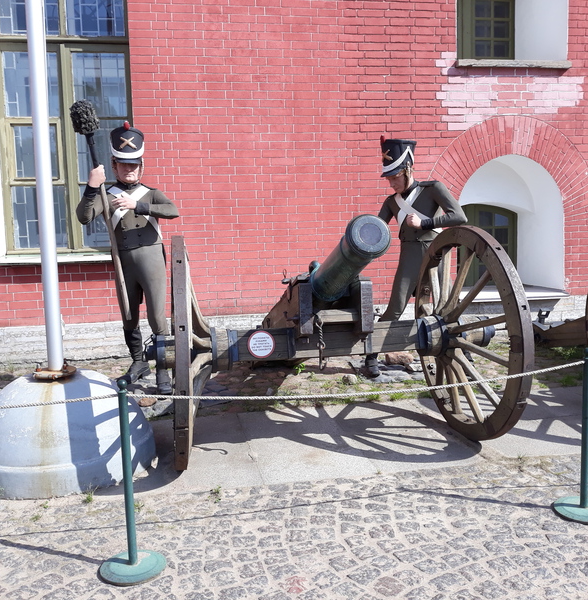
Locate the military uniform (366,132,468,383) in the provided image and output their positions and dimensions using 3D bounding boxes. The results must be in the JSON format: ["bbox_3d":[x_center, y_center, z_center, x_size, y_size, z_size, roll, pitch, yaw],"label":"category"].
[{"bbox_3d":[0.941,-0.371,4.680,0.750,1.740,0.750,3,7,43],"label":"military uniform"}]

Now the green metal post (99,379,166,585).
[{"bbox_3d":[-0.649,0.686,2.436,0.268,0.760,0.268,-2,5,0],"label":"green metal post"}]

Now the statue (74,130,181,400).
[{"bbox_3d":[-1.226,-0.341,4.680,0.750,1.930,0.520,-3,6,-12],"label":"statue"}]

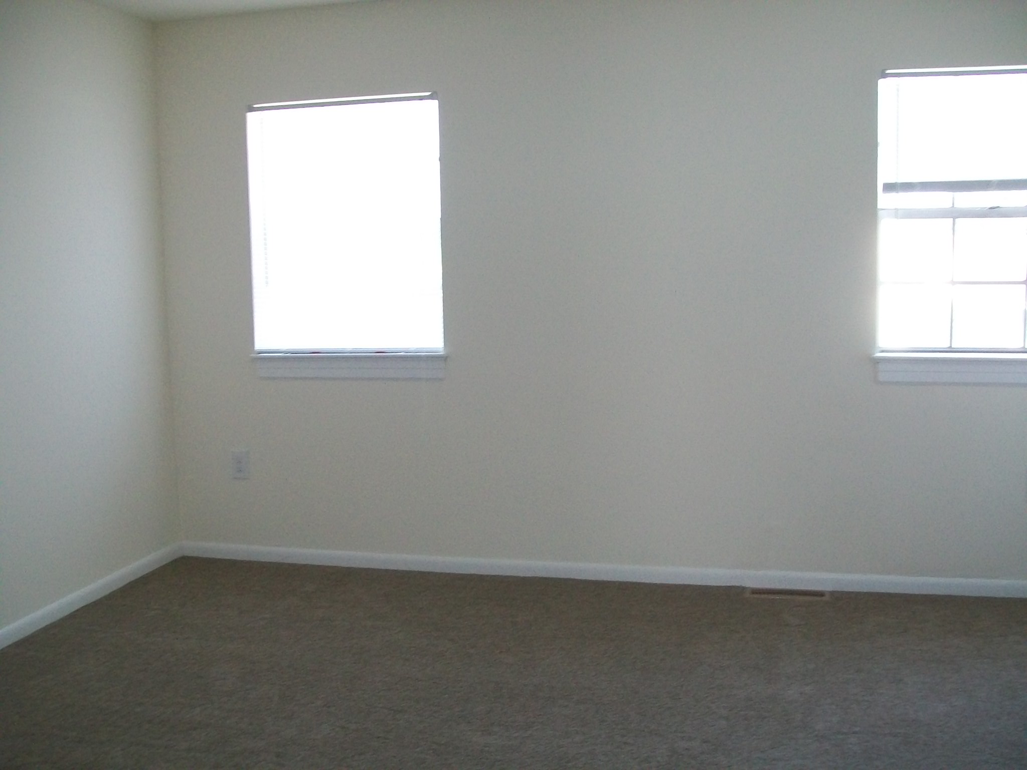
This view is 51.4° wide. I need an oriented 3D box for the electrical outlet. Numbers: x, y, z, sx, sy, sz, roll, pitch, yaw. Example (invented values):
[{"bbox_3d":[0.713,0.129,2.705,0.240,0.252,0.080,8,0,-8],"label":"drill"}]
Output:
[{"bbox_3d":[-1.215,0.357,4.764,0.076,0.123,0.010,1,6,13],"label":"electrical outlet"}]

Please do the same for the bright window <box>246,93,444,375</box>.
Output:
[{"bbox_3d":[-0.711,-0.633,4.541,0.880,1.170,0.110,1,6,13],"label":"bright window"}]

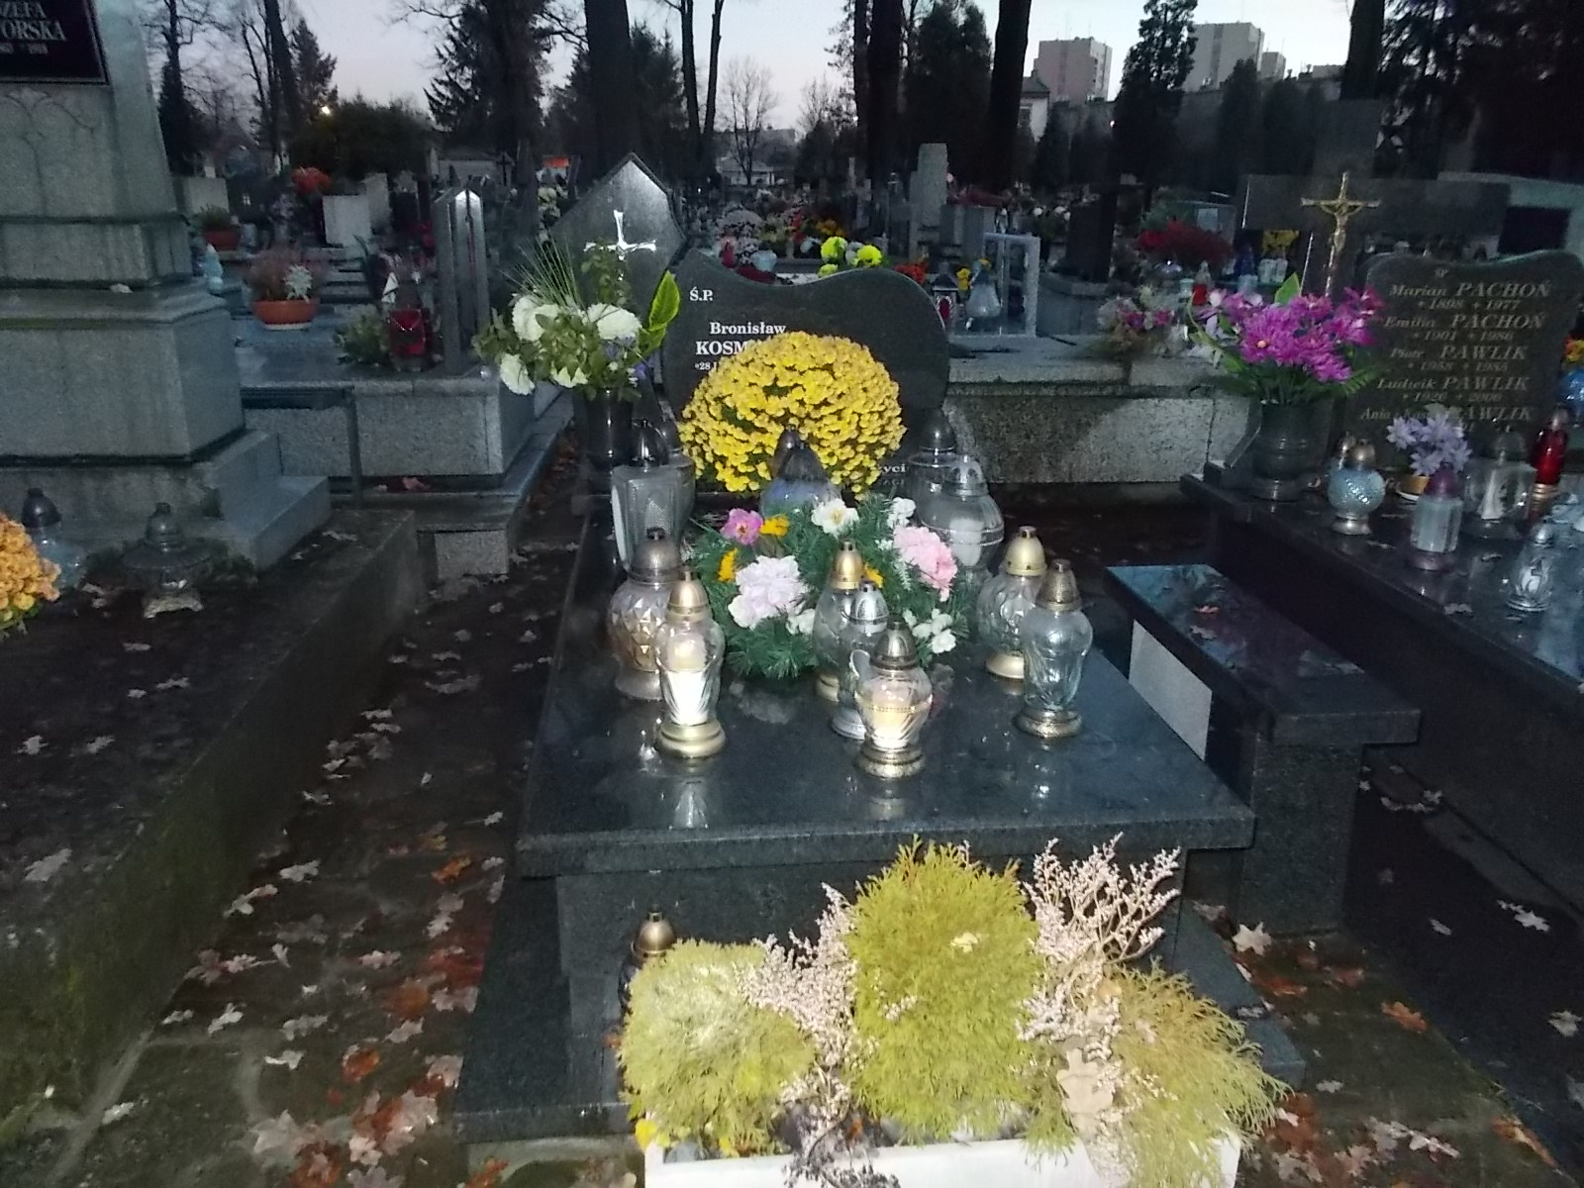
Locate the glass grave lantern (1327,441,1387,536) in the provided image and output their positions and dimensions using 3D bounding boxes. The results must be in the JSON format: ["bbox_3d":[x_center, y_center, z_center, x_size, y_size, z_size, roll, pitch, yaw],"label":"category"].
[{"bbox_3d":[1.491,-0.283,3.129,0.134,0.234,0.134,-1,18,-5],"label":"glass grave lantern"}]

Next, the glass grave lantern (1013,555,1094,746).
[{"bbox_3d":[0.412,0.082,1.853,0.114,0.268,0.114,-1,18,-5],"label":"glass grave lantern"}]

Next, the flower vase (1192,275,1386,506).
[{"bbox_3d":[1.474,-0.587,3.483,0.496,0.594,0.422,-1,18,-5],"label":"flower vase"}]

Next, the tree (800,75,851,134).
[{"bbox_3d":[2.185,-30.724,79.283,4.000,7.300,4.000,0,20,0],"label":"tree"}]

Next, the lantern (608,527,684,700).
[{"bbox_3d":[-0.255,0.026,2.082,0.132,0.291,0.132,0,20,0],"label":"lantern"}]

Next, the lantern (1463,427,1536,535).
[{"bbox_3d":[1.837,-0.290,3.096,0.119,0.269,0.119,-1,18,-5],"label":"lantern"}]

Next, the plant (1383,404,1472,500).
[{"bbox_3d":[1.893,-0.418,3.536,0.257,0.251,0.219,0,20,0],"label":"plant"}]

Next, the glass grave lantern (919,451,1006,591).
[{"bbox_3d":[0.363,-0.155,2.547,0.183,0.281,0.183,-1,18,-5],"label":"glass grave lantern"}]

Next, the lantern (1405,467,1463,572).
[{"bbox_3d":[1.530,-0.181,2.815,0.114,0.237,0.114,-1,18,-5],"label":"lantern"}]

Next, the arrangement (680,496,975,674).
[{"bbox_3d":[0.080,-0.045,2.351,0.543,0.268,0.434,-1,18,-5],"label":"arrangement"}]

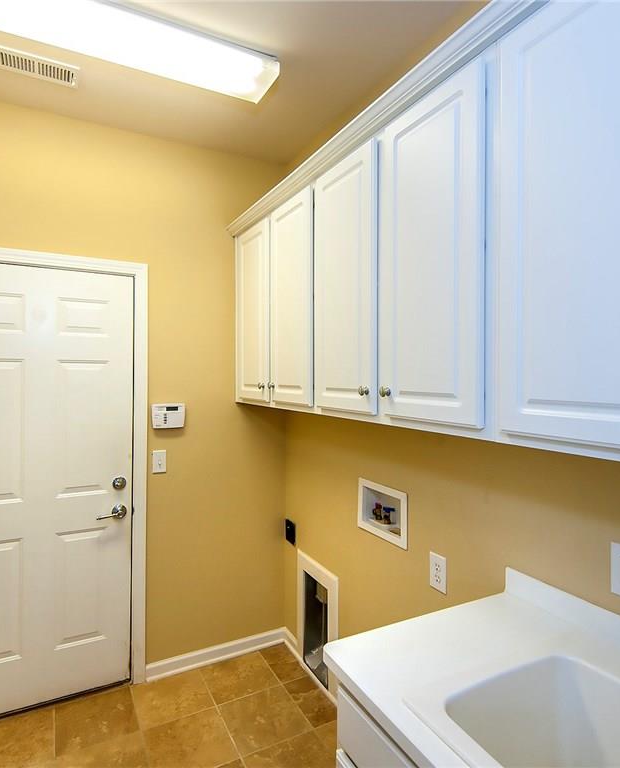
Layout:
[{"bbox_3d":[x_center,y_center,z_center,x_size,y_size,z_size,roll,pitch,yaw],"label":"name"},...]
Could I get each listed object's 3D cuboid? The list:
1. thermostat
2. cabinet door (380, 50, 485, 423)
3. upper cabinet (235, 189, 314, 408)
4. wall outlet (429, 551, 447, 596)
[{"bbox_3d":[-0.723,0.165,2.432,0.164,0.125,0.030,0,1,-28],"label":"thermostat"},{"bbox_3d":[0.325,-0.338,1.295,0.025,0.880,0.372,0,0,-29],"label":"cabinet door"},{"bbox_3d":[-0.066,-0.342,2.276,0.325,0.898,0.905,0,1,-28],"label":"upper cabinet"},{"bbox_3d":[0.445,0.660,1.652,0.009,0.122,0.078,0,1,-28],"label":"wall outlet"}]

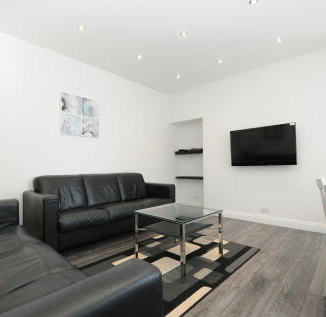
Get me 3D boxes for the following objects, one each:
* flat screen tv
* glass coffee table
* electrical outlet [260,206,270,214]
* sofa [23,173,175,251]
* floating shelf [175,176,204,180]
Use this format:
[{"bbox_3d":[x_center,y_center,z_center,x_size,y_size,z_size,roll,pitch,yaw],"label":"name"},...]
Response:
[{"bbox_3d":[1.604,-0.196,3.242,0.965,0.616,0.069,-2,1,41],"label":"flat screen tv"},{"bbox_3d":[0.168,0.816,2.166,0.660,0.473,0.680,-2,-2,43],"label":"glass coffee table"},{"bbox_3d":[1.678,0.859,3.268,0.144,0.085,0.016,-2,-2,41],"label":"electrical outlet"},{"bbox_3d":[-0.849,0.675,3.234,0.827,0.827,2.118,-2,-2,43],"label":"sofa"},{"bbox_3d":[0.668,0.450,4.491,0.808,0.044,0.197,-2,-2,41],"label":"floating shelf"}]

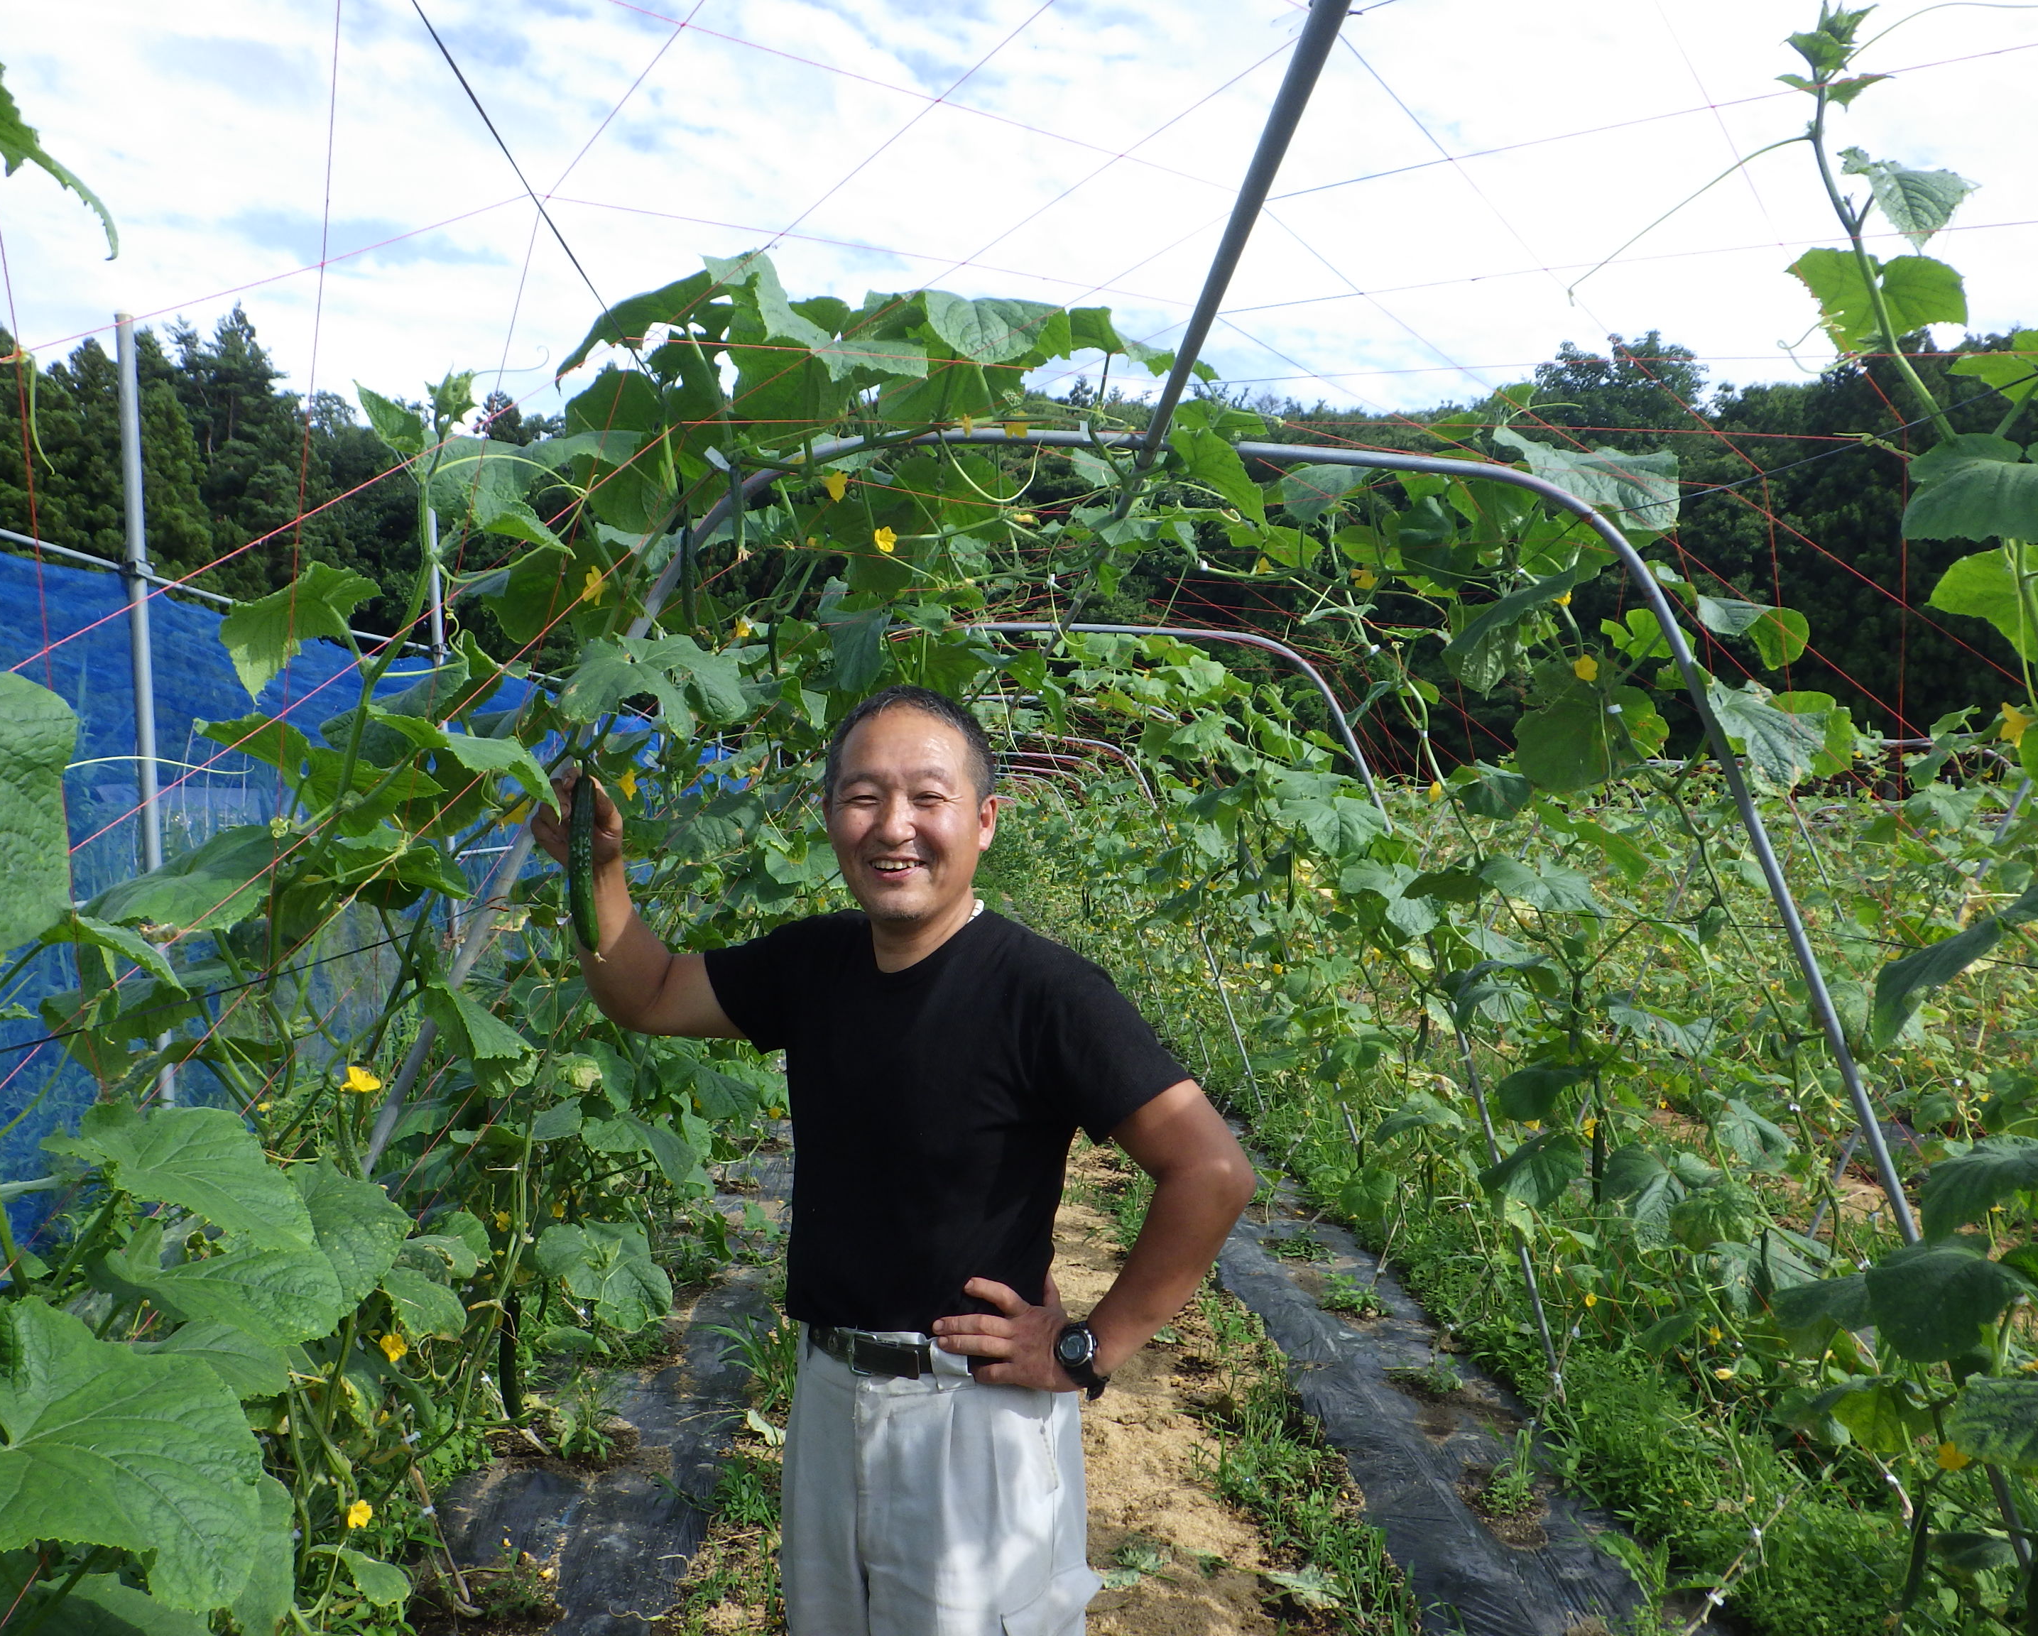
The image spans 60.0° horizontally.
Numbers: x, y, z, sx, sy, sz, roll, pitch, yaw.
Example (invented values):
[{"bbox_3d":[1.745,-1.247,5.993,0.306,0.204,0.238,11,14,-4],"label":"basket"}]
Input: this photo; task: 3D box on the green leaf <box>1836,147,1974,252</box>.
[{"bbox_3d":[0.856,-0.598,1.700,0.131,0.100,0.080,-1,1,0],"label":"green leaf"}]

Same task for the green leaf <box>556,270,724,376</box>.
[{"bbox_3d":[-0.473,-0.617,2.200,0.208,0.132,0.150,-1,1,0],"label":"green leaf"}]

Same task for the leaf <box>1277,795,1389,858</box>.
[{"bbox_3d":[0.775,0.021,4.350,0.277,0.155,0.160,0,0,0],"label":"leaf"}]

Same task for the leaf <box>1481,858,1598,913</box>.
[{"bbox_3d":[0.992,0.128,3.350,0.233,0.104,0.160,0,0,0],"label":"leaf"}]

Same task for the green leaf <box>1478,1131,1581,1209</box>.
[{"bbox_3d":[1.044,0.717,3.600,0.200,0.160,0.070,5,-42,12],"label":"green leaf"}]

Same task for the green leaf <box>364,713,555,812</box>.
[{"bbox_3d":[-0.515,-0.050,1.630,0.172,0.093,0.120,-1,1,0],"label":"green leaf"}]

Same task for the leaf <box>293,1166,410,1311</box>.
[{"bbox_3d":[-0.639,0.391,1.650,0.150,0.150,0.045,-32,-17,-43],"label":"leaf"}]

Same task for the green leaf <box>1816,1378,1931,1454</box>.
[{"bbox_3d":[1.016,0.710,2.100,0.135,0.070,0.105,-2,29,21],"label":"green leaf"}]

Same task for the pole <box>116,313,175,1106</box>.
[{"bbox_3d":[-2.451,-0.046,5.000,0.048,2.770,0.048,-3,1,0],"label":"pole"}]

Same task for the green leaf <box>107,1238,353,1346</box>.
[{"bbox_3d":[-0.662,0.396,1.480,0.205,0.055,0.145,11,20,14],"label":"green leaf"}]

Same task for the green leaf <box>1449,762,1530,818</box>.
[{"bbox_3d":[0.948,-0.055,3.550,0.165,0.113,0.110,0,0,0],"label":"green leaf"}]

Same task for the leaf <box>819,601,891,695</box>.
[{"bbox_3d":[-0.332,-0.358,3.600,0.146,0.212,0.090,0,0,0],"label":"leaf"}]

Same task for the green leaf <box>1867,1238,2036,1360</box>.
[{"bbox_3d":[1.107,0.574,2.100,0.197,0.148,0.140,-1,1,0],"label":"green leaf"}]

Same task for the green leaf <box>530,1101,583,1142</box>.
[{"bbox_3d":[-0.813,0.534,3.100,0.096,0.072,0.080,-1,1,0],"label":"green leaf"}]

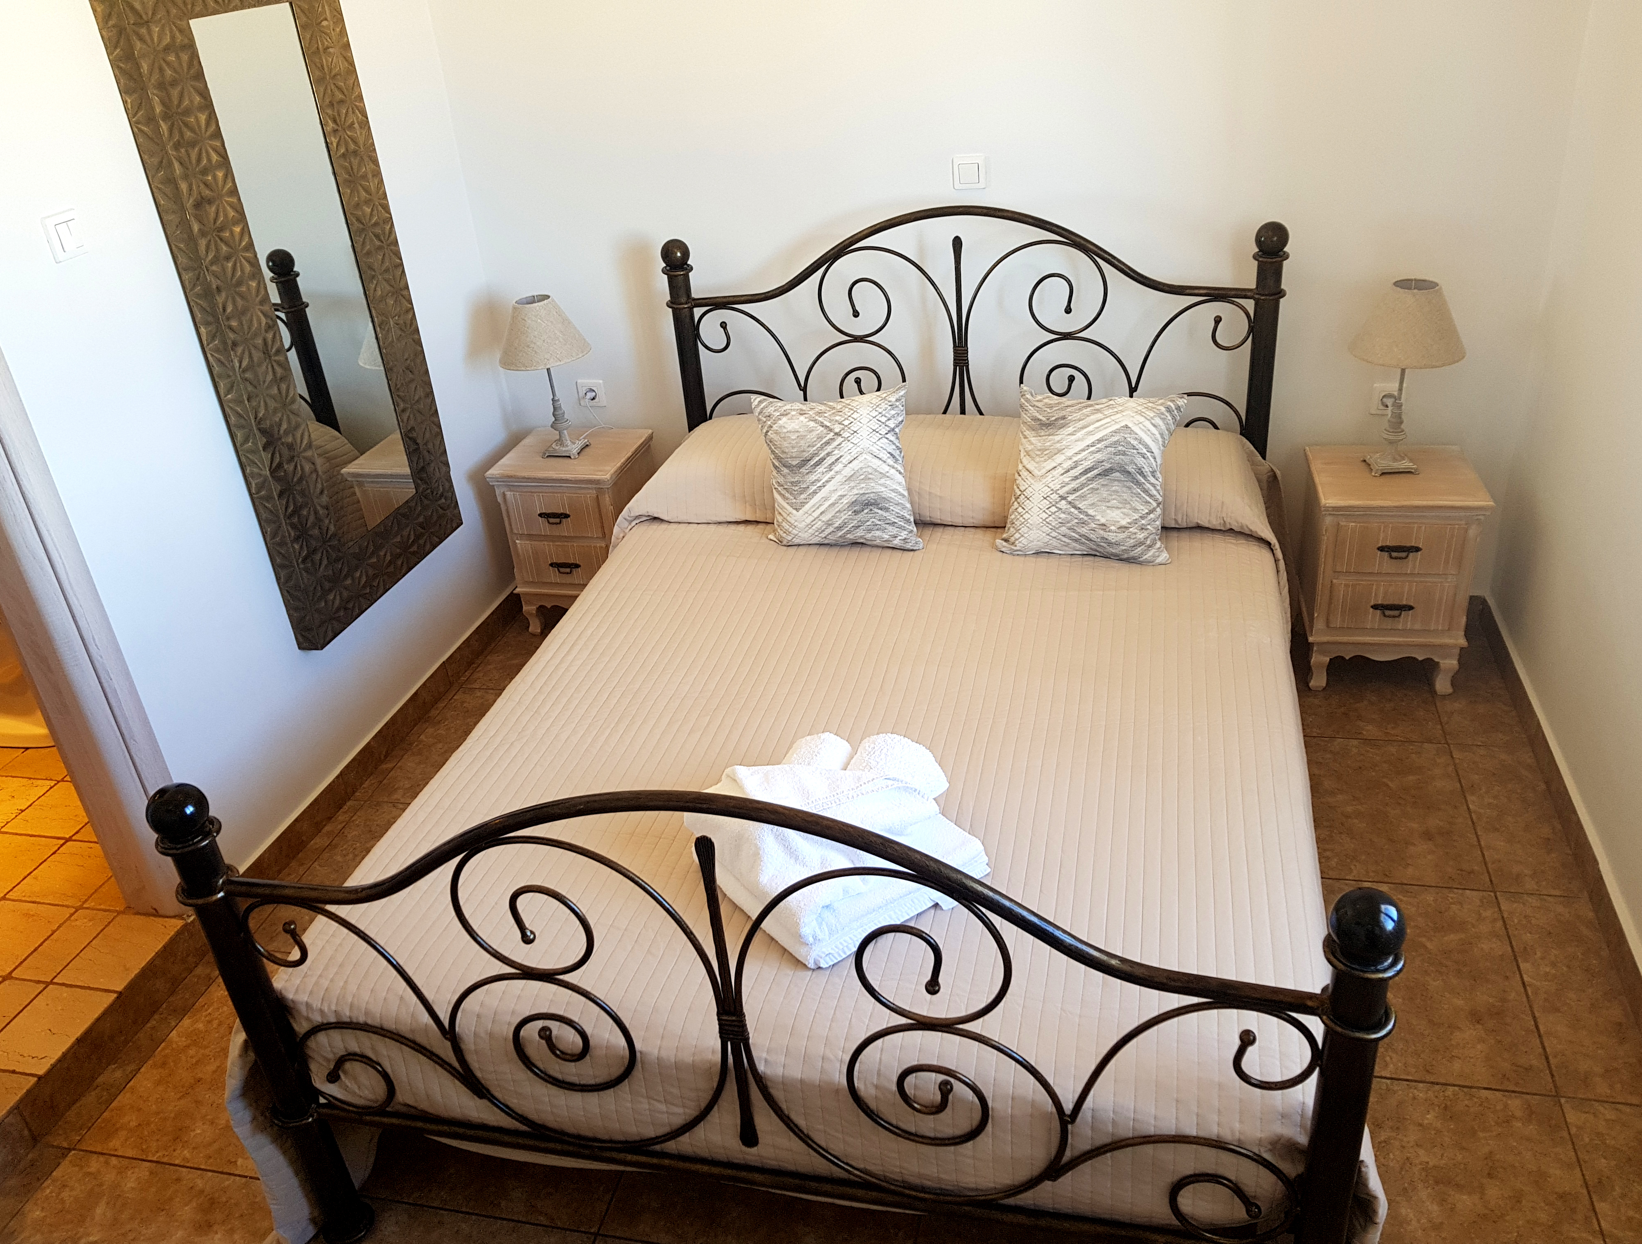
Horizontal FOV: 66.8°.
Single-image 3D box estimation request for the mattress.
[{"bbox_3d":[0.145,0.169,2.532,1.490,0.250,1.970,3,31,14],"label":"mattress"}]

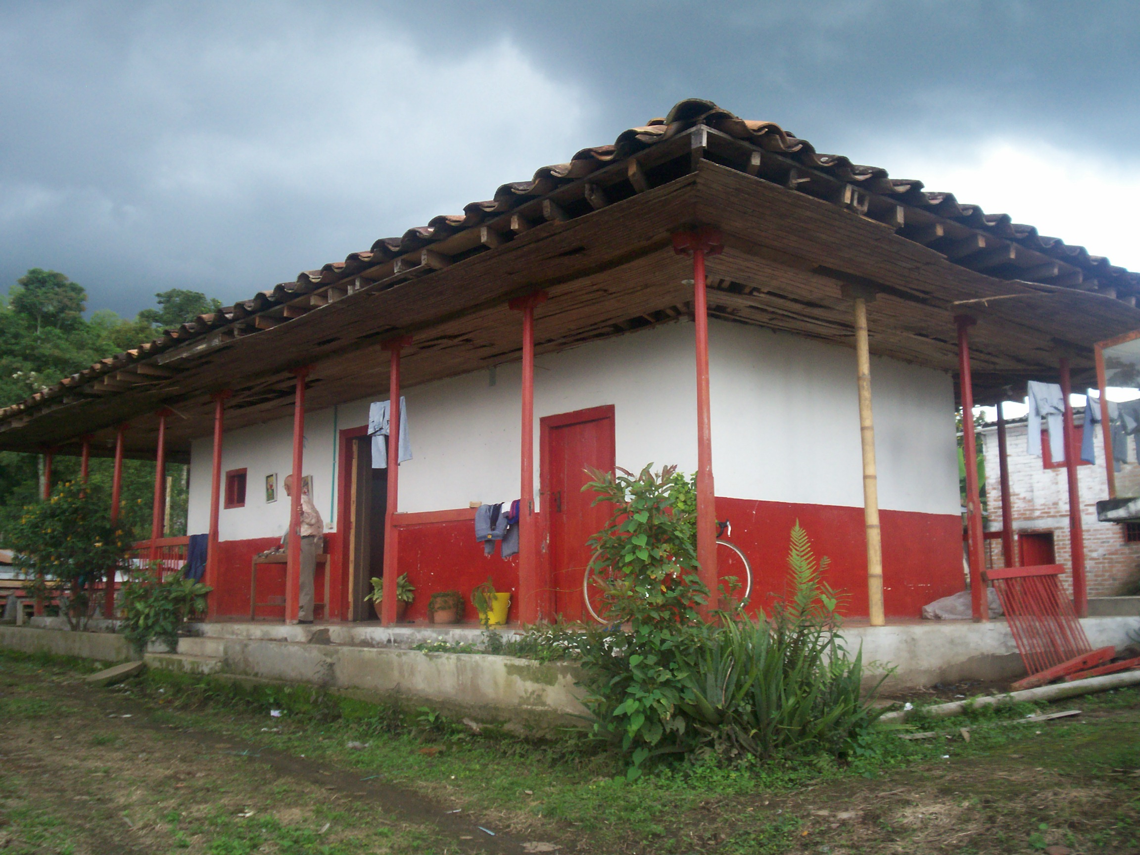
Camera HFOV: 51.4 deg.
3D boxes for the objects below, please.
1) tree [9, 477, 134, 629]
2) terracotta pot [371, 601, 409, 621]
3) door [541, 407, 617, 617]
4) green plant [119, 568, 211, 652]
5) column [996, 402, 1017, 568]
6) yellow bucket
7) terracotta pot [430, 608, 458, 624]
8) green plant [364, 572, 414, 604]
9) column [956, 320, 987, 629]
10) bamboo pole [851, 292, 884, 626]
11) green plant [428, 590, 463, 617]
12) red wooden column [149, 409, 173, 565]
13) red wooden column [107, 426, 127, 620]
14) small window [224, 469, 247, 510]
[{"bbox_3d":[-6.625,1.681,15.707,1.450,1.978,1.550,7,-11,-41],"label":"tree"},{"bbox_3d":[-1.990,2.025,13.118,0.390,0.250,0.390,0,-8,0],"label":"terracotta pot"},{"bbox_3d":[0.073,0.880,11.772,0.120,2.083,1.105,7,-11,-40],"label":"door"},{"bbox_3d":[-4.831,2.179,14.150,0.880,0.980,1.000,7,-11,-40],"label":"green plant"},{"bbox_3d":[5.403,0.968,14.601,0.110,2.640,0.110,7,-11,-40],"label":"column"},{"bbox_3d":[-0.698,1.694,11.054,0.295,0.290,0.295,0,-8,0],"label":"yellow bucket"},{"bbox_3d":[-1.253,1.846,11.881,0.270,0.240,0.270,7,-11,-41],"label":"terracotta pot"},{"bbox_3d":[-2.002,1.776,13.098,0.500,0.360,0.530,0,-8,0],"label":"green plant"},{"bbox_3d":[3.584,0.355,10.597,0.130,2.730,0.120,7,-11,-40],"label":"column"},{"bbox_3d":[2.405,0.235,9.517,0.108,2.660,0.108,7,-11,-41],"label":"bamboo pole"},{"bbox_3d":[-1.245,1.763,11.884,0.320,0.270,0.340,0,-9,0],"label":"green plant"},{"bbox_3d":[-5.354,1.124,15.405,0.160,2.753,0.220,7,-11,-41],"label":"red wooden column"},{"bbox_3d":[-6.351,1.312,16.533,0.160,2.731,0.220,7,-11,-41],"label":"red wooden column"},{"bbox_3d":[-4.882,0.896,17.316,0.120,0.563,0.678,7,-11,-41],"label":"small window"}]

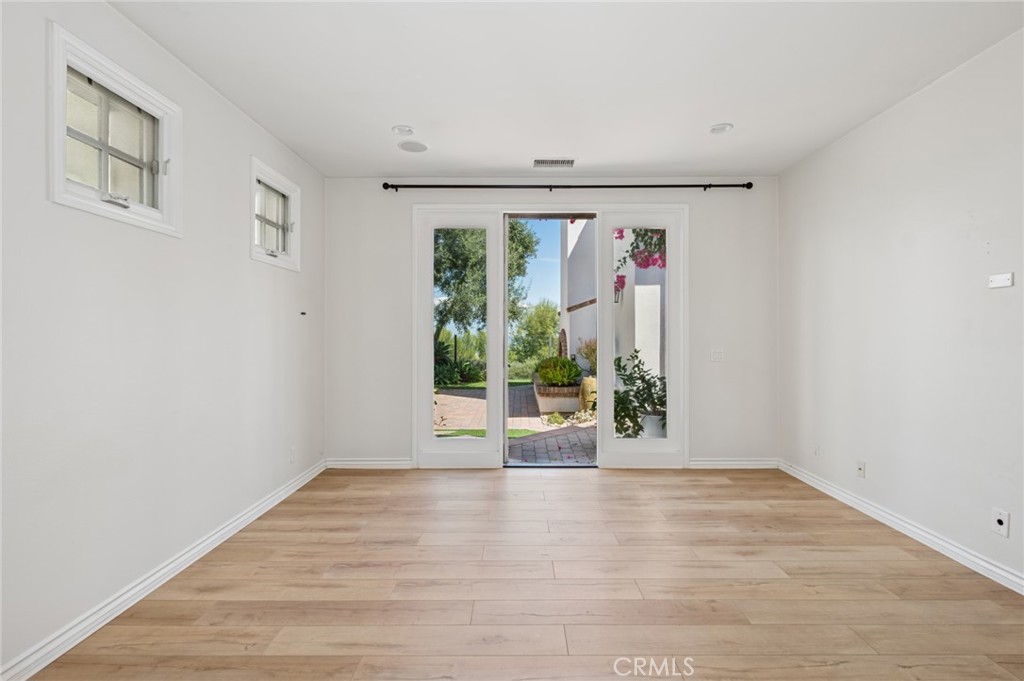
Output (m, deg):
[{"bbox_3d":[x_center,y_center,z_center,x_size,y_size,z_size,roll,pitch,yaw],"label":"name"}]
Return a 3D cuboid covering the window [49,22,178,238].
[{"bbox_3d":[-1.806,-0.894,2.097,0.100,0.705,0.701,0,1,1],"label":"window"}]

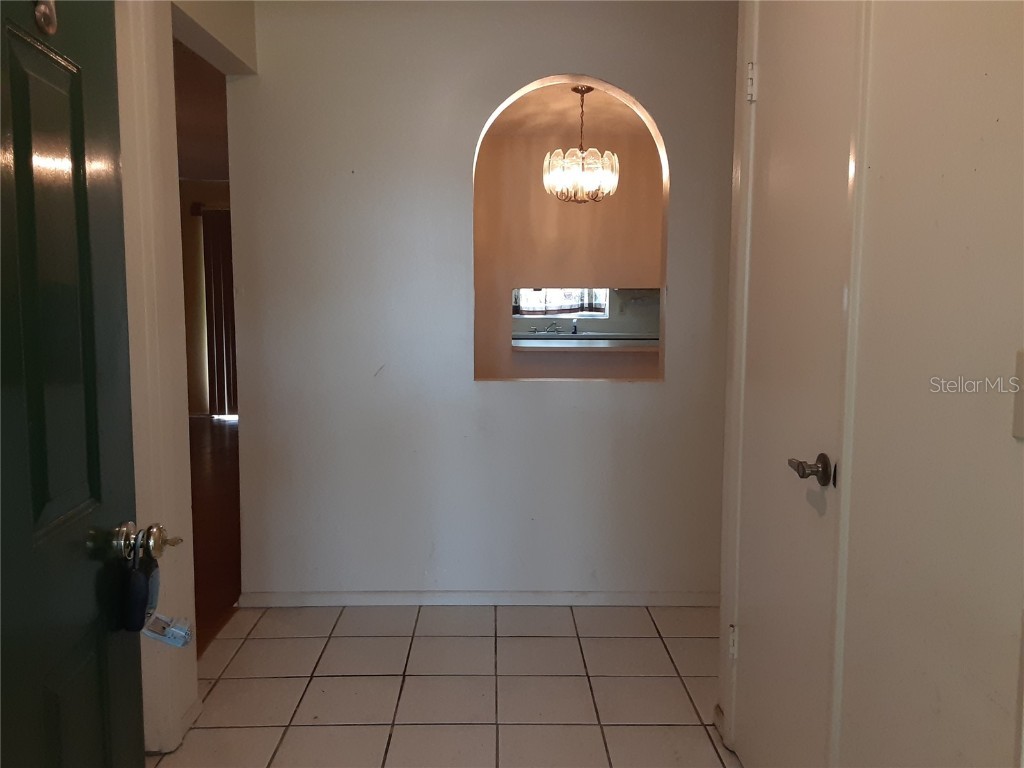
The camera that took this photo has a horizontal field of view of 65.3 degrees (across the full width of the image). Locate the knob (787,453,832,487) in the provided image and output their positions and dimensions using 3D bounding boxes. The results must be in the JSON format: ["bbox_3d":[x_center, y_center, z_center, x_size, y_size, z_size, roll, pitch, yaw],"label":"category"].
[{"bbox_3d":[0.610,0.172,1.653,0.056,0.066,0.118,0,6,-1],"label":"knob"}]

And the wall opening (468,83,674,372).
[{"bbox_3d":[0.234,-0.614,3.220,0.771,1.198,0.115,0,6,-1],"label":"wall opening"}]

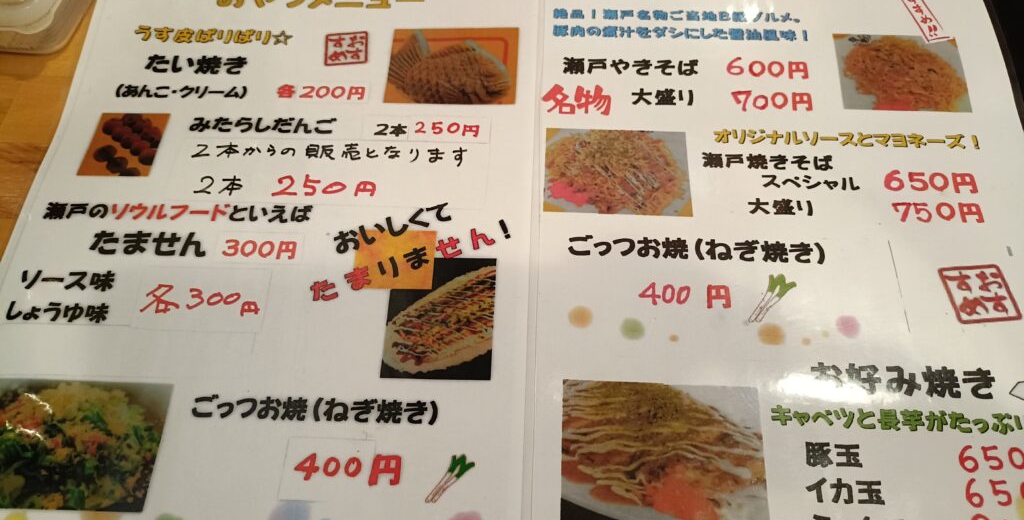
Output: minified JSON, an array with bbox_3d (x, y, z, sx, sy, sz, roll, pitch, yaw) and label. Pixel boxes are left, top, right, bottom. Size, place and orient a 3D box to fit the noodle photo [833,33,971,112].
[{"bbox_3d":[0.176,-0.085,0.335,0.057,0.002,0.043,3,64,2],"label":"noodle photo"}]

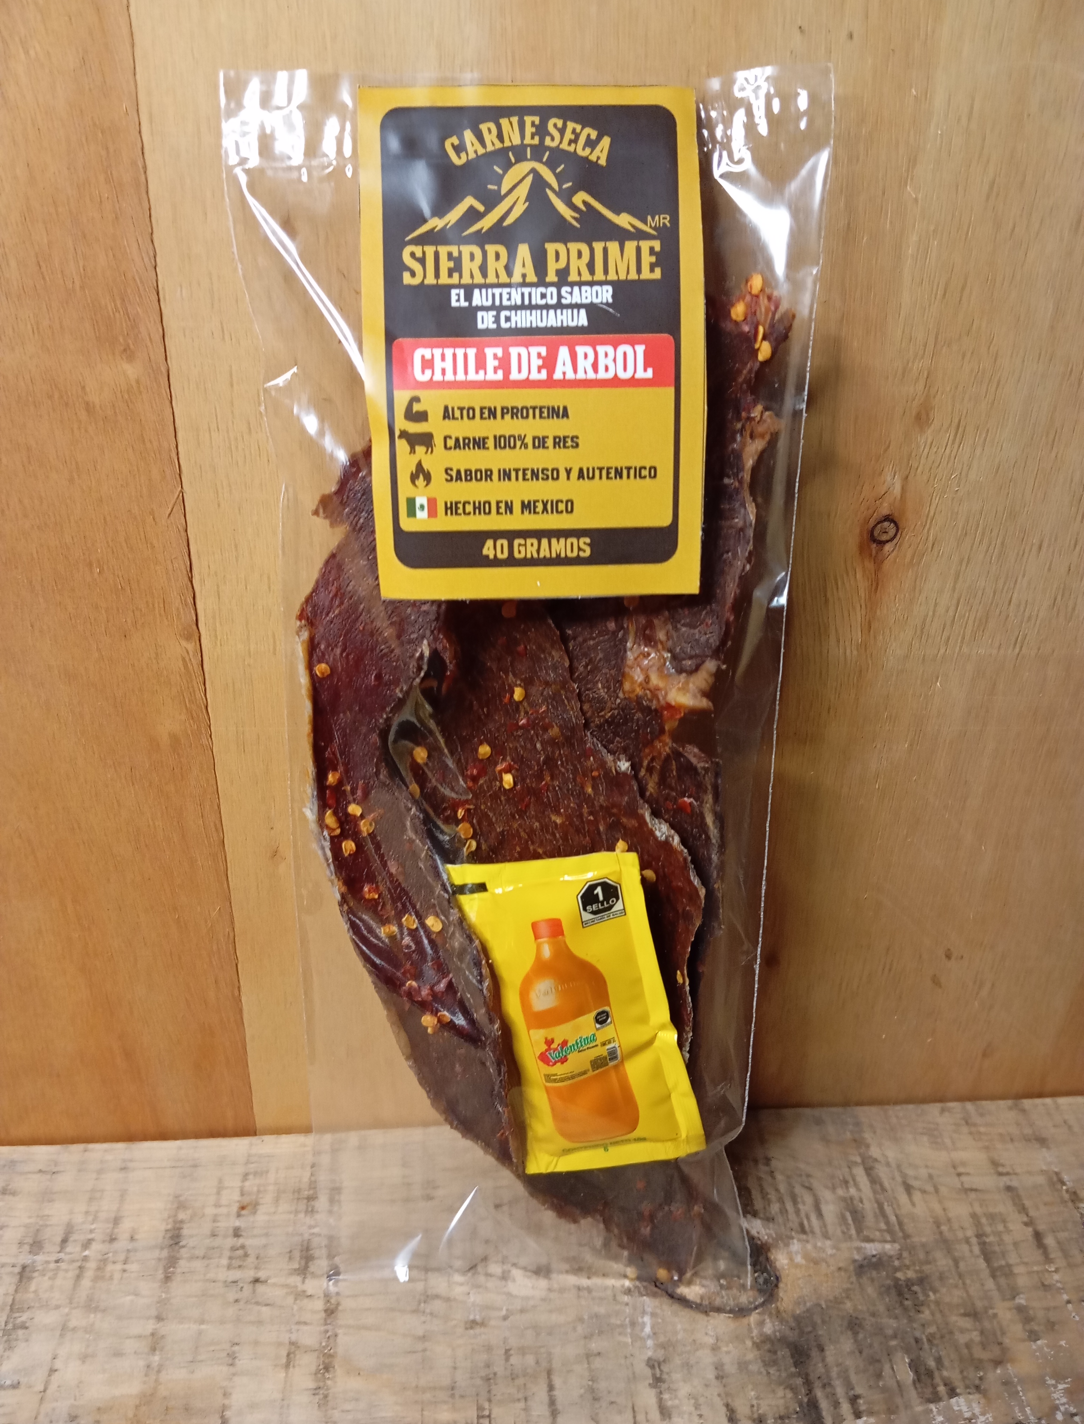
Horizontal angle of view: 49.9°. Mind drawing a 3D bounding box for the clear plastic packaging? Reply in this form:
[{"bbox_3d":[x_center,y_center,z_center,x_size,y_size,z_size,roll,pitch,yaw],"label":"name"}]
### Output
[{"bbox_3d":[-0.002,0.018,0.254,0.115,0.282,0.032,-1,19,-2],"label":"clear plastic packaging"}]

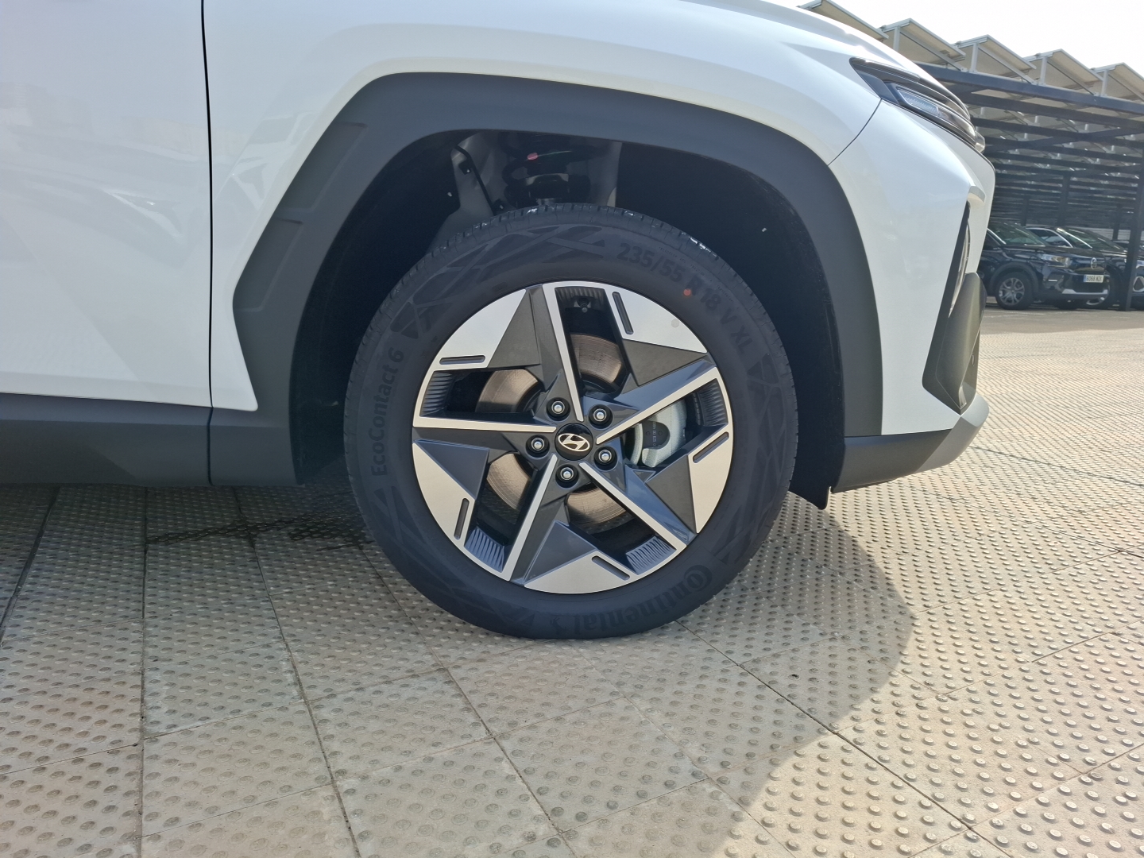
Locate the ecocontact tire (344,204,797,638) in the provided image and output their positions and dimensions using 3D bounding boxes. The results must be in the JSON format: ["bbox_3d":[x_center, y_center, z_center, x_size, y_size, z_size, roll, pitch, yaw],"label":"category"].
[{"bbox_3d":[-0.001,-0.006,1.263,0.714,0.702,0.240,0,12,-3],"label":"ecocontact tire"}]

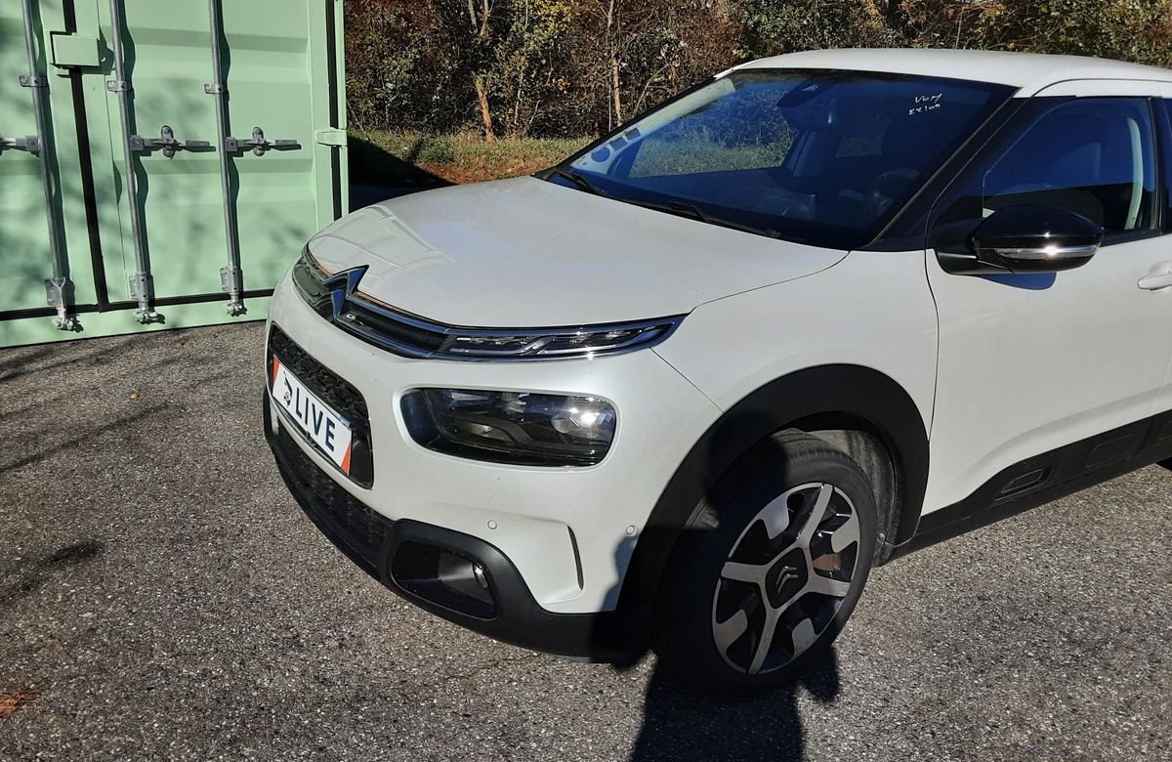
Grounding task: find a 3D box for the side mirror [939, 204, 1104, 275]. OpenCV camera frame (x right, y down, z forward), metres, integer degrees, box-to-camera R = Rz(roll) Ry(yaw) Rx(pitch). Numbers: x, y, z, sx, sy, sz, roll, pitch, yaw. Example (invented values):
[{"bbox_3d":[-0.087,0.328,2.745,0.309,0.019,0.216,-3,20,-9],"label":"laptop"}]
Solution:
[{"bbox_3d":[0.972,-0.312,2.053,0.220,0.170,0.235,-9,23,-34],"label":"side mirror"}]

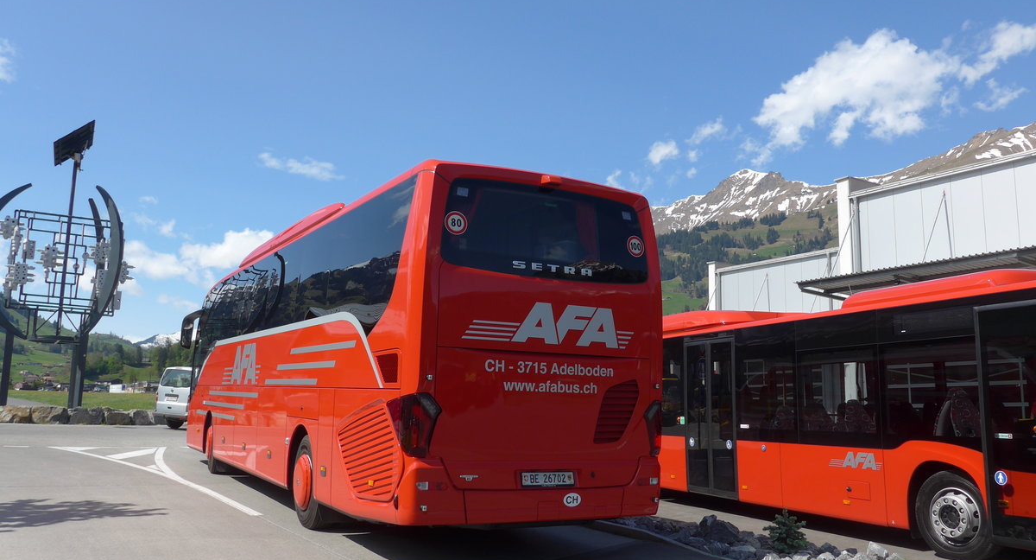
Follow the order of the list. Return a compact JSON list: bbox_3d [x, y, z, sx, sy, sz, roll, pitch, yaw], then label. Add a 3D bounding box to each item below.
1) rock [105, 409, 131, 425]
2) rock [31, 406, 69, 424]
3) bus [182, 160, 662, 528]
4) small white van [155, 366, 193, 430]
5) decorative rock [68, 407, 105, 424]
[{"bbox_3d":[-14.055,4.813,30.556,0.880,0.550,0.700,5,-8,-23],"label":"rock"},{"bbox_3d":[-16.246,4.700,30.280,1.160,0.580,0.750,5,-8,-23],"label":"rock"},{"bbox_3d":[-2.498,1.168,12.512,2.560,3.700,12.300,6,-9,-28],"label":"bus"},{"bbox_3d":[-9.870,4.100,29.720,1.920,1.970,4.890,-2,-9,28],"label":"small white van"},{"bbox_3d":[-15.046,4.744,30.380,1.160,0.580,0.750,5,-8,-23],"label":"decorative rock"}]

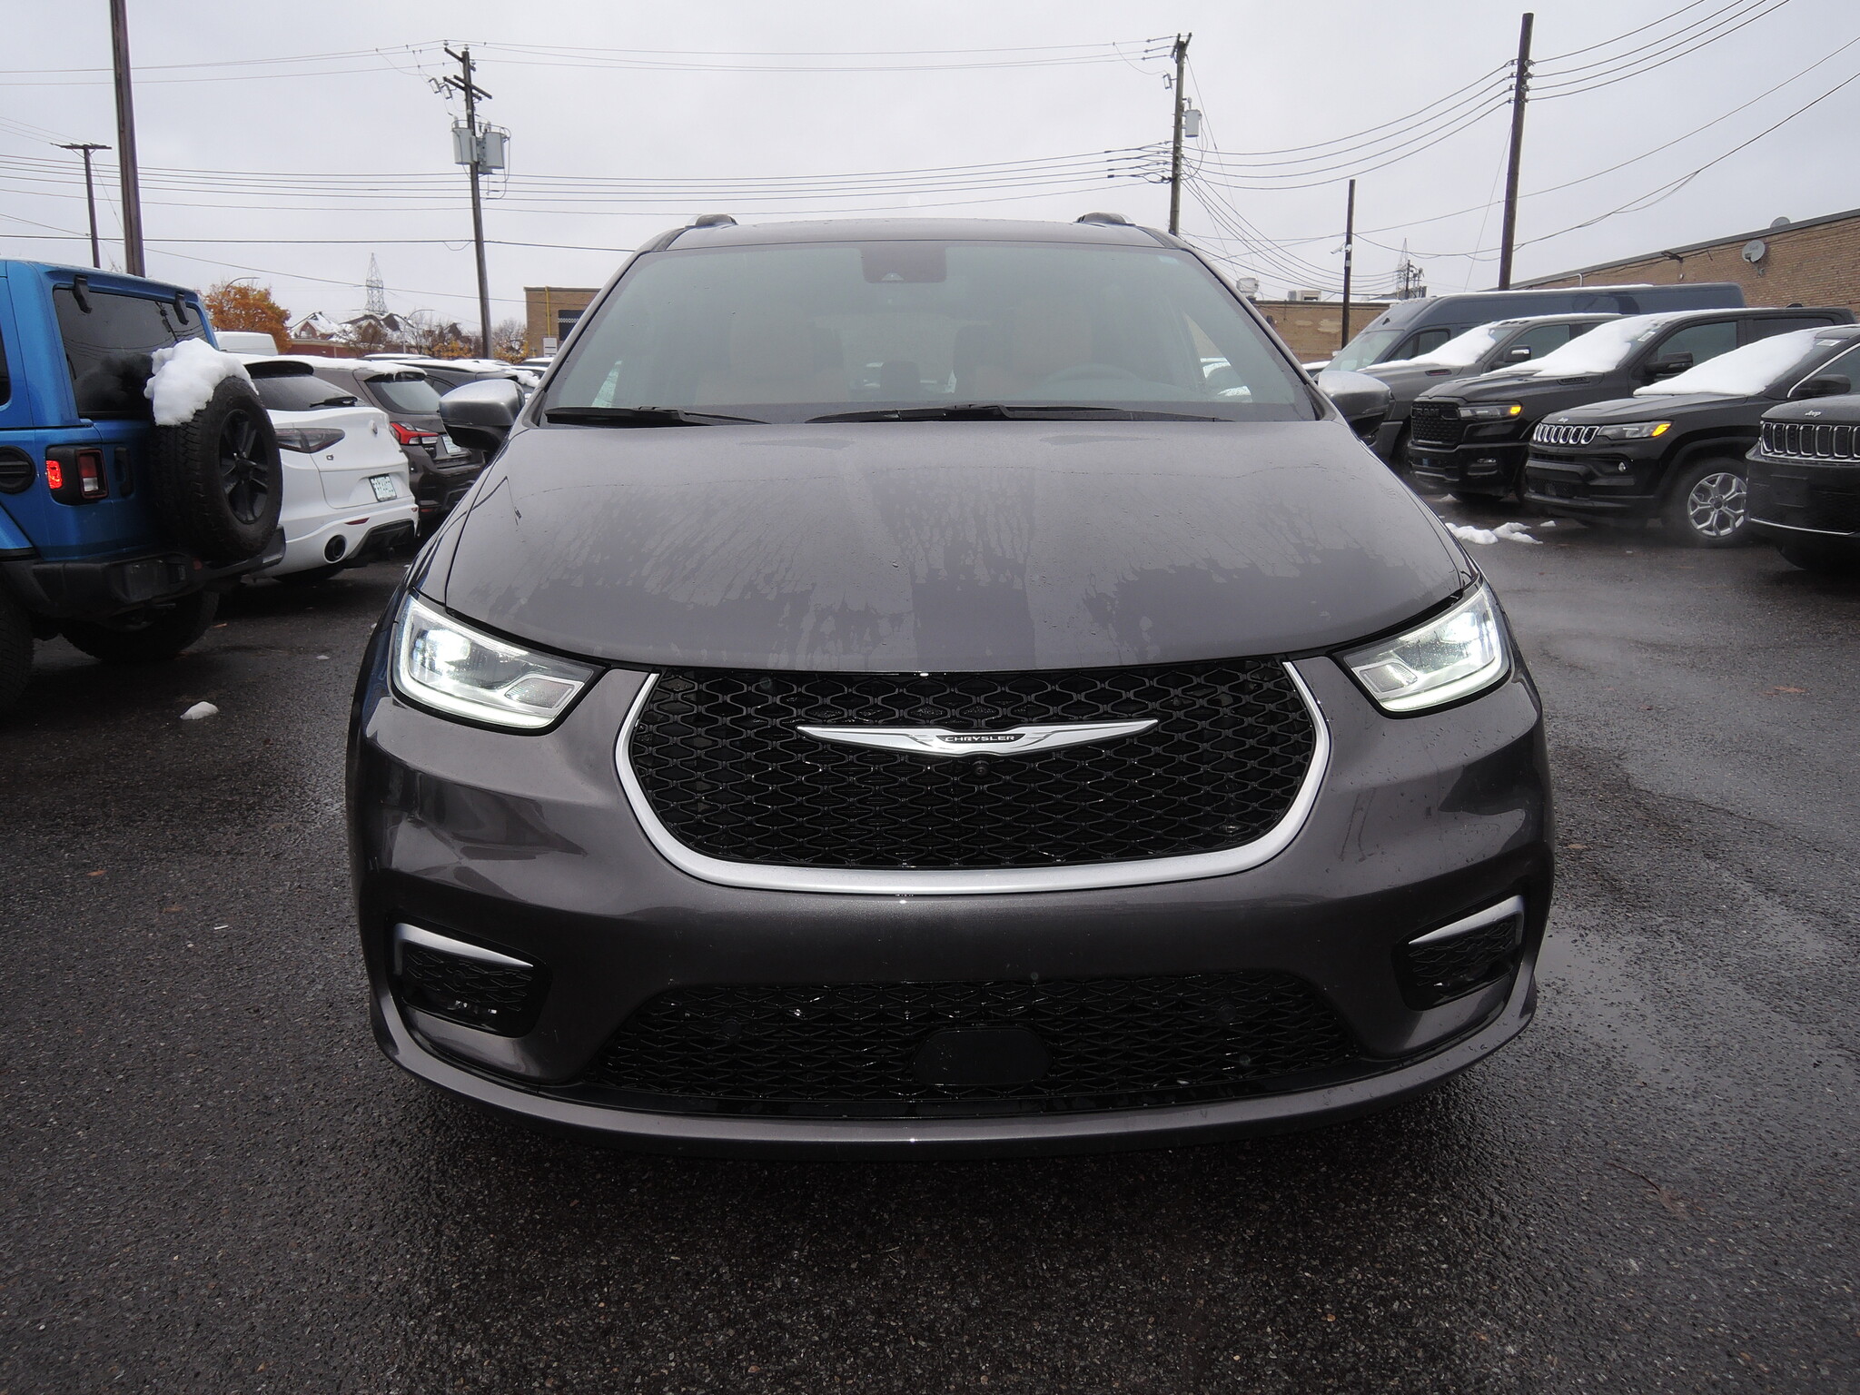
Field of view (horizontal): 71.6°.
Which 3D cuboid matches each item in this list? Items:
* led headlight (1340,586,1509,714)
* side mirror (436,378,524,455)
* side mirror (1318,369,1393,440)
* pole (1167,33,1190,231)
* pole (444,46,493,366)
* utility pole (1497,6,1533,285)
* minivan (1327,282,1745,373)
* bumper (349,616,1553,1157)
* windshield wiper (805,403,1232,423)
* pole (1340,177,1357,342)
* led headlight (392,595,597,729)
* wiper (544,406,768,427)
[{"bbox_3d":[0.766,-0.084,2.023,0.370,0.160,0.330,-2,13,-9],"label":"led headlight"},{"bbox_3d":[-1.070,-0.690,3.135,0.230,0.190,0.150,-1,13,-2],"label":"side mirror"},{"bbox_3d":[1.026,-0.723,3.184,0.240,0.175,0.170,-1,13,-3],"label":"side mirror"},{"bbox_3d":[7.428,-13.863,39.403,0.320,11.680,0.320,0,13,0],"label":"pole"},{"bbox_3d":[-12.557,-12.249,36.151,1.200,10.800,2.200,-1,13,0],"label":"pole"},{"bbox_3d":[13.399,-10.619,29.894,0.280,9.560,0.280,0,13,0],"label":"utility pole"},{"bbox_3d":[8.019,-4.380,18.396,5.950,2.600,2.050,-1,13,-2],"label":"minivan"},{"bbox_3d":[0.055,0.242,1.855,1.950,0.660,0.600,-1,13,-2],"label":"bumper"},{"bbox_3d":[0.203,-0.583,2.662,0.870,0.060,0.140,-3,13,-9],"label":"windshield wiper"},{"bbox_3d":[12.650,-11.759,39.379,0.220,7.540,0.220,0,13,0],"label":"pole"},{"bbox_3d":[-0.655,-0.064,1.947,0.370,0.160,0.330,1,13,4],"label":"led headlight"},{"bbox_3d":[-0.602,-0.611,2.810,0.580,0.050,0.070,4,14,19],"label":"wiper"}]

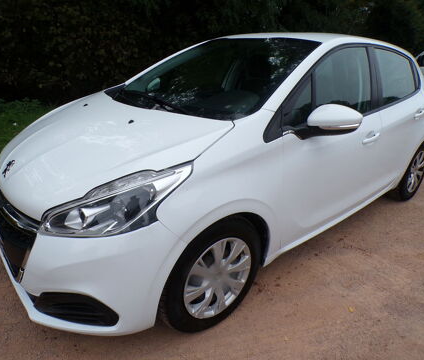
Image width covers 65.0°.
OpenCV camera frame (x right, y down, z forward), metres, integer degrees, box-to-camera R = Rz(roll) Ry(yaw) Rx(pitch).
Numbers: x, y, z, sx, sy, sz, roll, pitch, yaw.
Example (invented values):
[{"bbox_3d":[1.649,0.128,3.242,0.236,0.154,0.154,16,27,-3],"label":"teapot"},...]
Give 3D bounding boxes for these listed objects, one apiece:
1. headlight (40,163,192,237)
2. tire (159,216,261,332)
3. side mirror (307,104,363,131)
[{"bbox_3d":[-0.367,0.086,1.323,0.560,0.295,0.390,-16,27,-39],"label":"headlight"},{"bbox_3d":[-0.025,0.433,1.637,0.618,0.617,0.195,-16,27,-39],"label":"tire"},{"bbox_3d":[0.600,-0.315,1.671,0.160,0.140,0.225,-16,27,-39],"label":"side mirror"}]

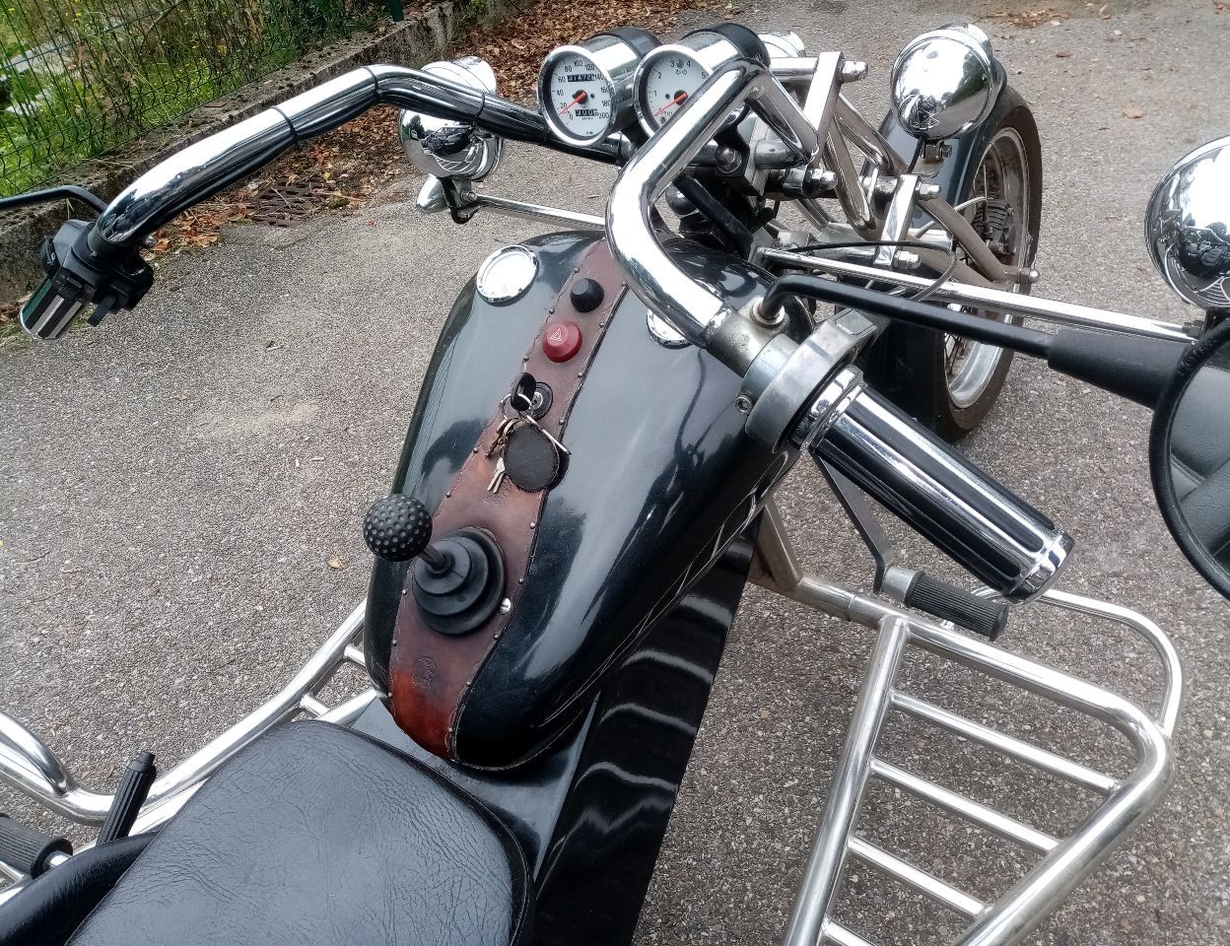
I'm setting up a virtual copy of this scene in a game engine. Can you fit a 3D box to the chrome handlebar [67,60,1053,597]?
[{"bbox_3d":[-0.063,-0.226,0.742,0.890,0.175,0.475,14,44,31],"label":"chrome handlebar"}]

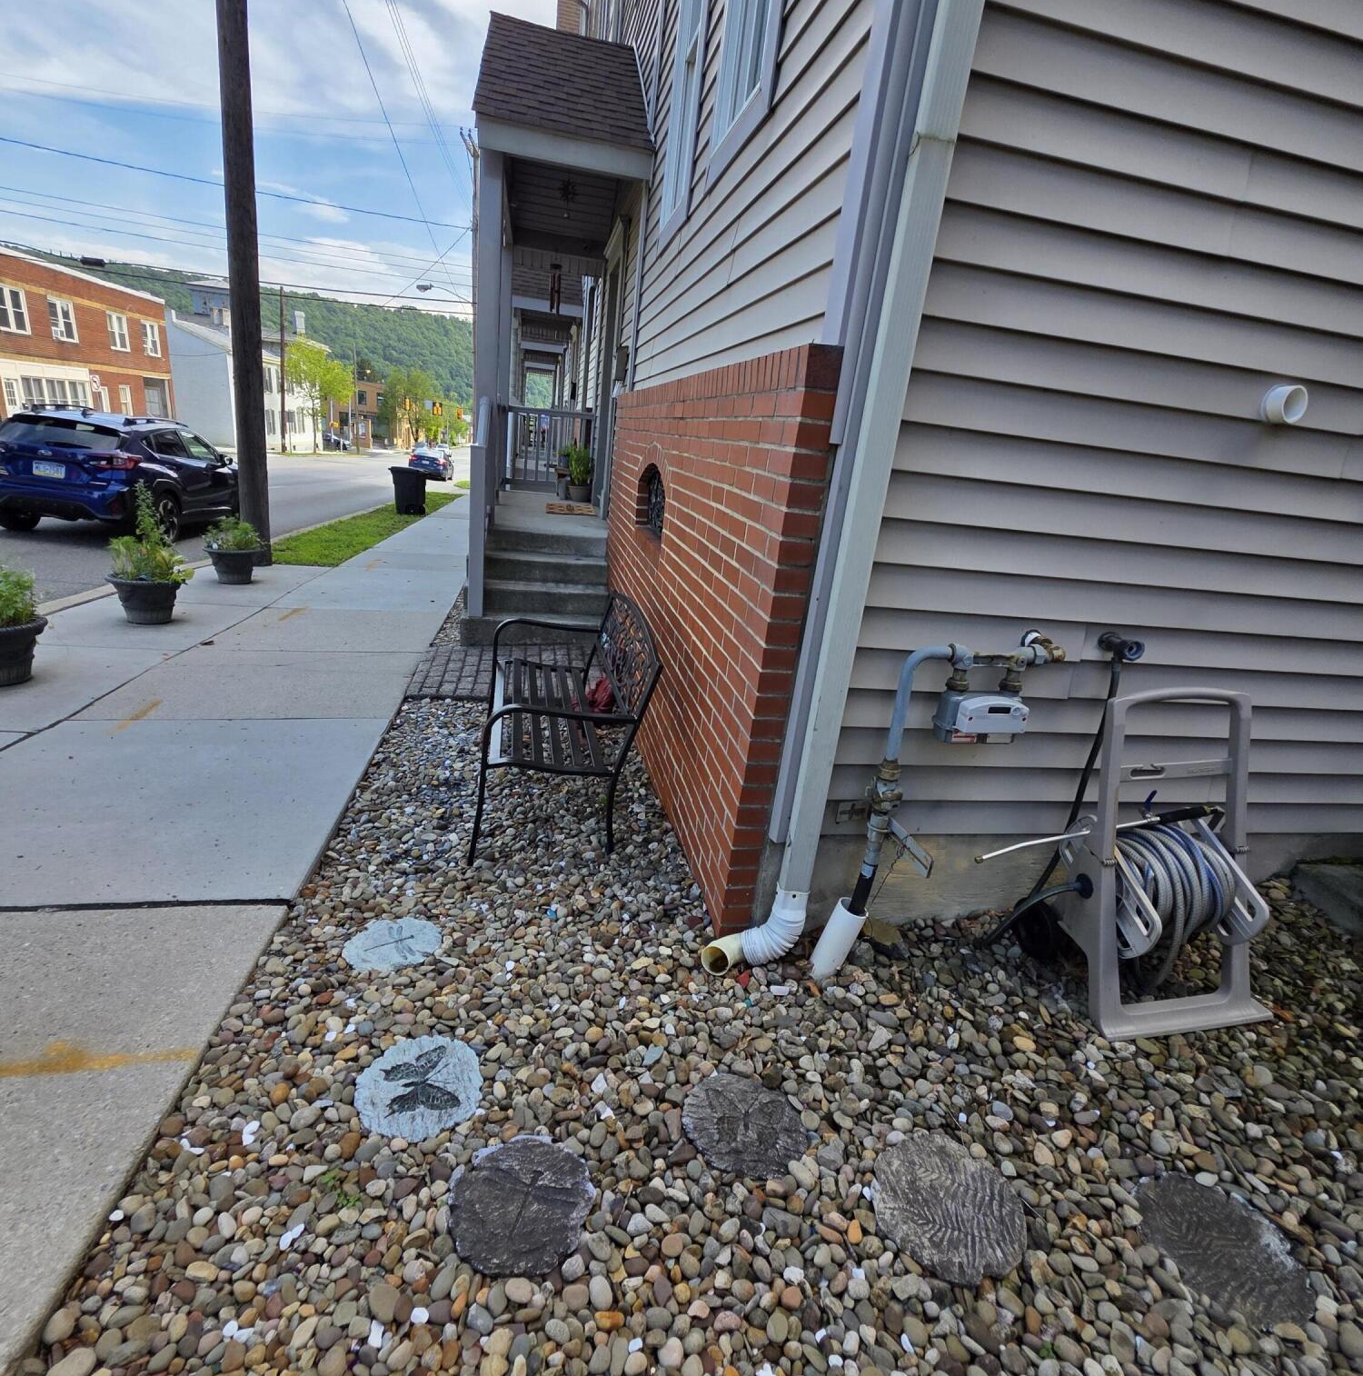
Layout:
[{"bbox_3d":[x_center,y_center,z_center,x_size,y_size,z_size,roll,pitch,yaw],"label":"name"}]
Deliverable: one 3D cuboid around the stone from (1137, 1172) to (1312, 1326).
[{"bbox_3d":[1.038,1.076,1.315,0.285,0.035,0.285,-1,18,-12],"label":"stone"}]

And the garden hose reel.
[{"bbox_3d":[1.366,0.453,1.855,0.550,0.845,0.430,2,21,-13],"label":"garden hose reel"}]

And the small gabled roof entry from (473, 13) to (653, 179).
[{"bbox_3d":[-0.988,-4.612,5.621,1.170,1.320,2.950,2,21,-13],"label":"small gabled roof entry"}]

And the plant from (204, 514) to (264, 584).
[{"bbox_3d":[-4.375,-1.349,6.649,0.480,0.640,0.480,2,21,-13],"label":"plant"}]

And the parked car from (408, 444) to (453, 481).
[{"bbox_3d":[-12.902,-11.686,35.500,1.830,1.470,4.700,2,18,-13],"label":"parked car"}]

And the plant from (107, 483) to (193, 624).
[{"bbox_3d":[-3.961,-0.986,5.031,0.510,1.000,0.500,2,21,-13],"label":"plant"}]

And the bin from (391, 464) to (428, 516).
[{"bbox_3d":[-6.387,-4.617,16.000,0.800,1.070,0.680,5,20,-5],"label":"bin"}]

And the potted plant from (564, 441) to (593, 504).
[{"bbox_3d":[-1.179,-2.516,7.962,0.340,0.700,0.340,2,21,-13],"label":"potted plant"}]

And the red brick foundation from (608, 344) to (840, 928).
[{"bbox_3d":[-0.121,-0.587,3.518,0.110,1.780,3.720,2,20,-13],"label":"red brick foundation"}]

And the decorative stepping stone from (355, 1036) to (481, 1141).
[{"bbox_3d":[-0.571,0.875,1.482,0.262,0.040,0.262,2,17,-13],"label":"decorative stepping stone"}]

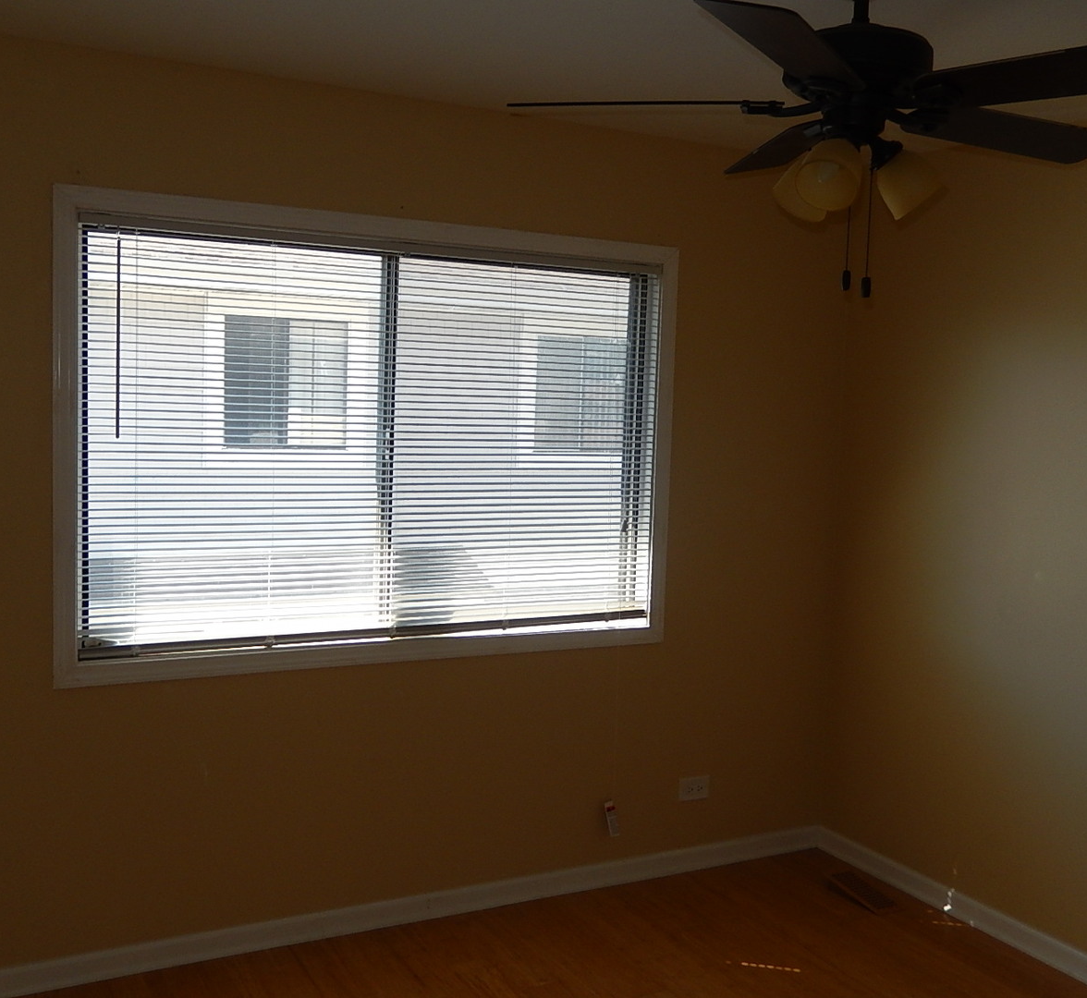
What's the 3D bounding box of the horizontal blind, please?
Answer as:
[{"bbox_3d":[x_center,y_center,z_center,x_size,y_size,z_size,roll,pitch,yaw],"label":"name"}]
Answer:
[{"bbox_3d":[-0.428,-0.164,3.607,1.767,1.160,0.030,-1,5,-28],"label":"horizontal blind"}]

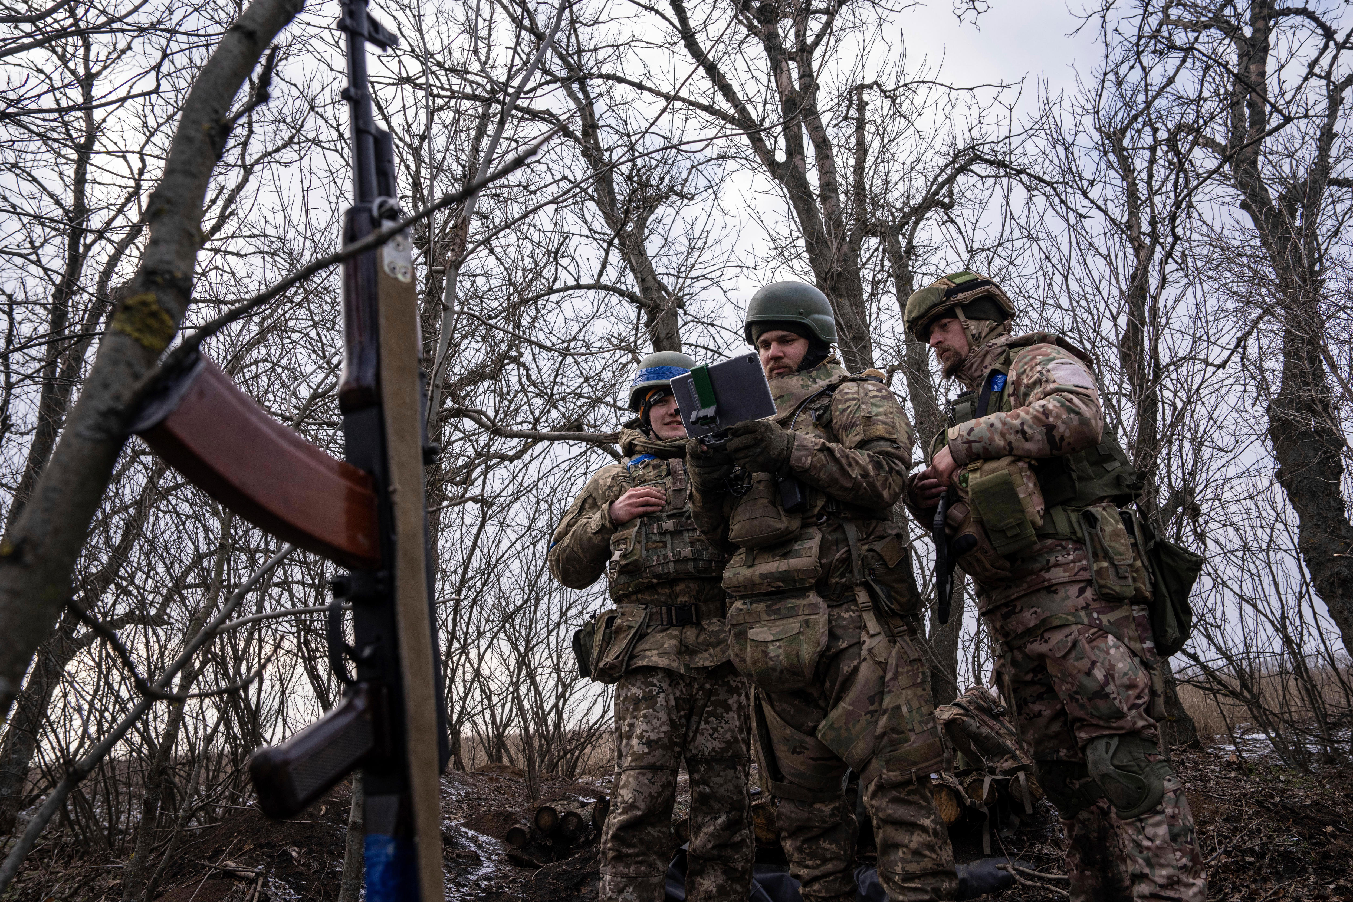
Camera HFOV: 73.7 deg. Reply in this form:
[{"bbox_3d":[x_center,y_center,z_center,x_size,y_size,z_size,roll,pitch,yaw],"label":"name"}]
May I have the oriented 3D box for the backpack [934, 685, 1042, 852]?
[{"bbox_3d":[1.295,1.180,3.740,0.240,0.390,0.270,-40,-3,-8],"label":"backpack"}]

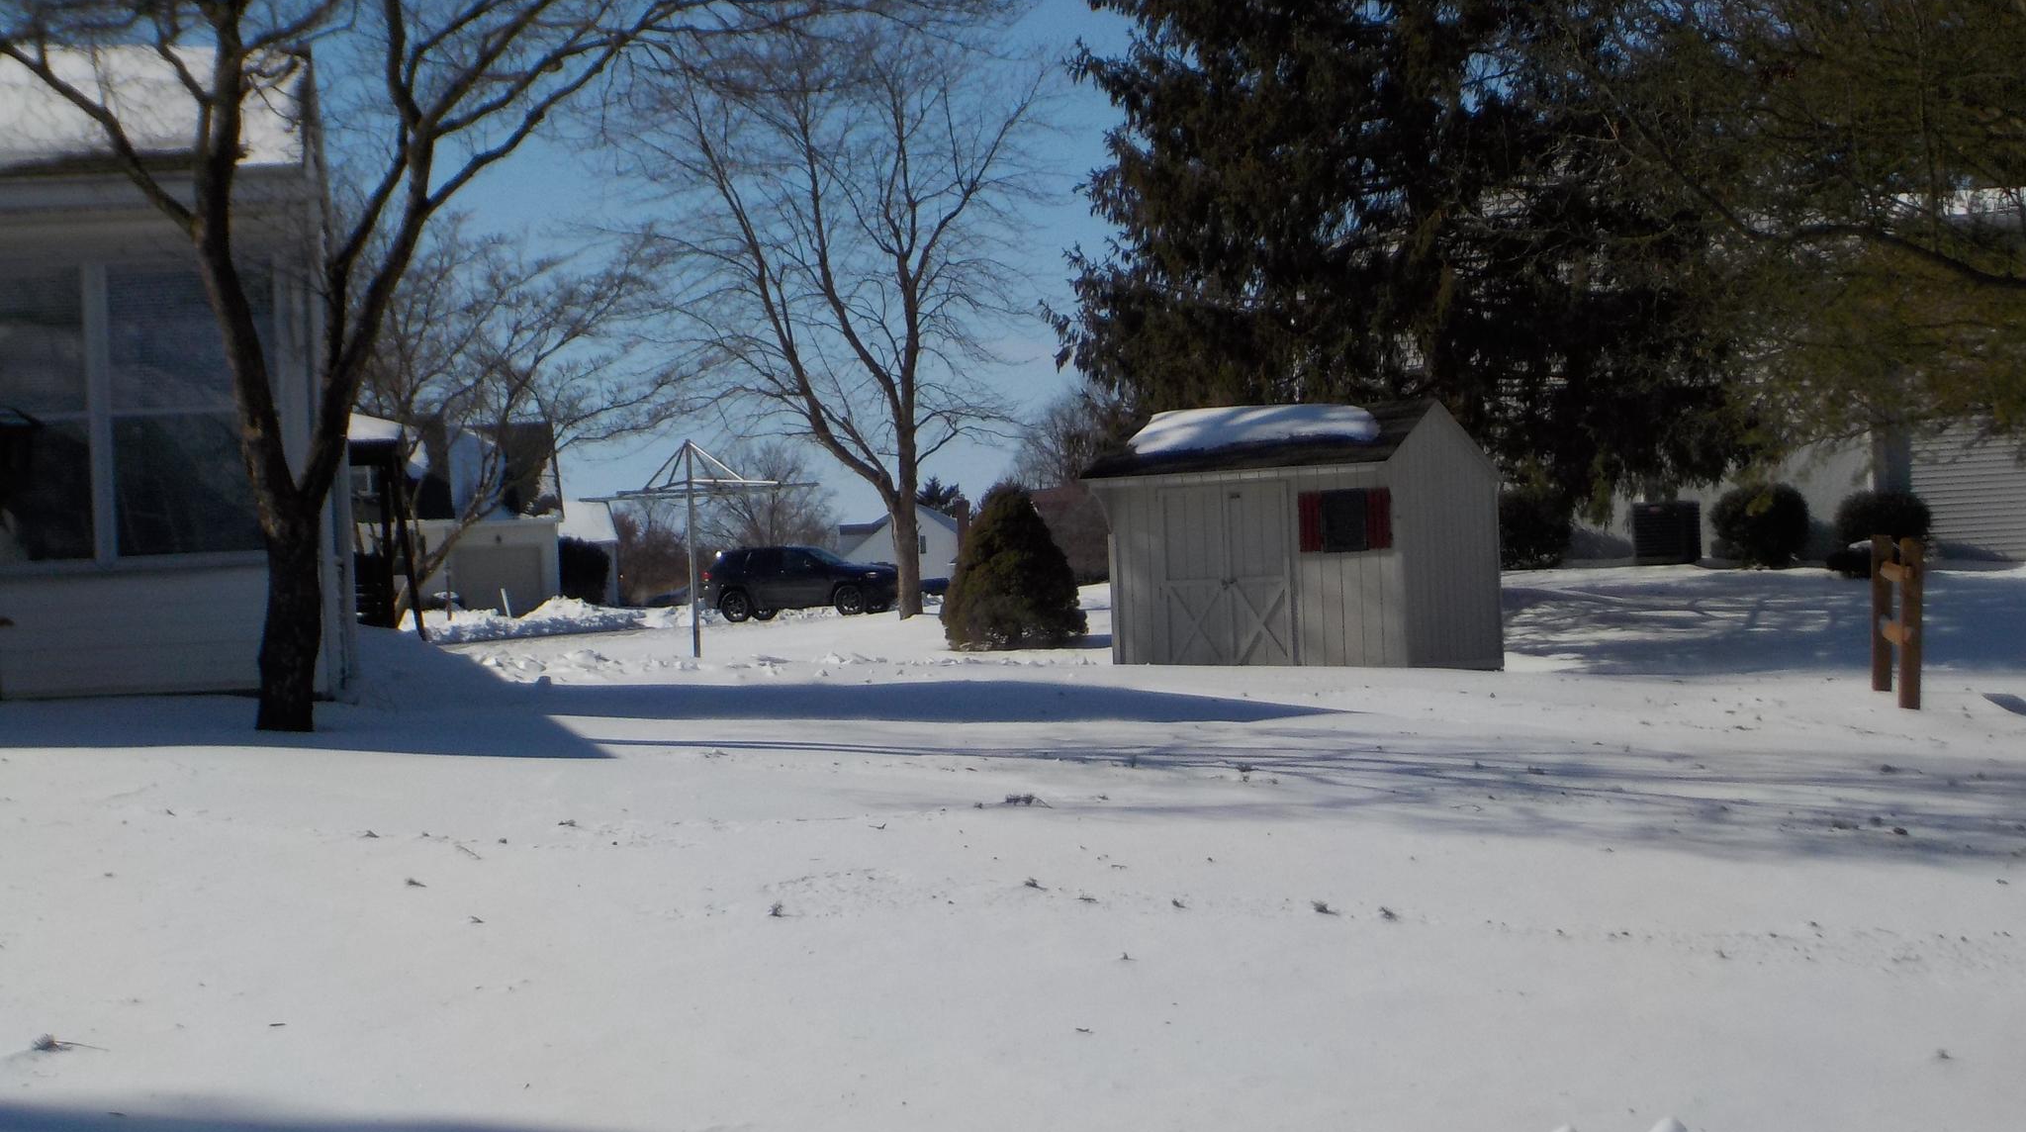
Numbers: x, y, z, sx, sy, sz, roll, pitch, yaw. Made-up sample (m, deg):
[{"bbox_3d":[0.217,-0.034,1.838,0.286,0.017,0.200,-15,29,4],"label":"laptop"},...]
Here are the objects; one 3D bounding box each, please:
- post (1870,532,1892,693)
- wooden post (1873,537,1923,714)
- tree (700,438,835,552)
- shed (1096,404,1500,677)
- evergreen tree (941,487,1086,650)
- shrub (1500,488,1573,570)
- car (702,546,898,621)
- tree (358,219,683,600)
[{"bbox_3d":[5.897,0.328,28.200,0.135,1.050,0.130,0,0,0],"label":"post"},{"bbox_3d":[5.512,0.355,25.500,0.140,1.060,0.140,0,0,0],"label":"wooden post"},{"bbox_3d":[-9.121,-1.624,155.000,5.100,6.200,5.000,-2,0,0],"label":"tree"},{"bbox_3d":[2.809,-0.280,40.558,3.150,2.550,2.900,-2,0,28],"label":"shed"},{"bbox_3d":[0.009,0.026,46.000,1.600,1.800,1.600,-2,0,0],"label":"evergreen tree"},{"bbox_3d":[7.370,-0.537,60.000,1.400,1.200,1.400,-2,0,0],"label":"shrub"},{"bbox_3d":[-4.959,0.407,99.000,4.800,1.760,1.930,-2,0,19],"label":"car"},{"bbox_3d":[-7.982,-2.225,66.000,5.500,6.500,5.300,-2,0,0],"label":"tree"}]

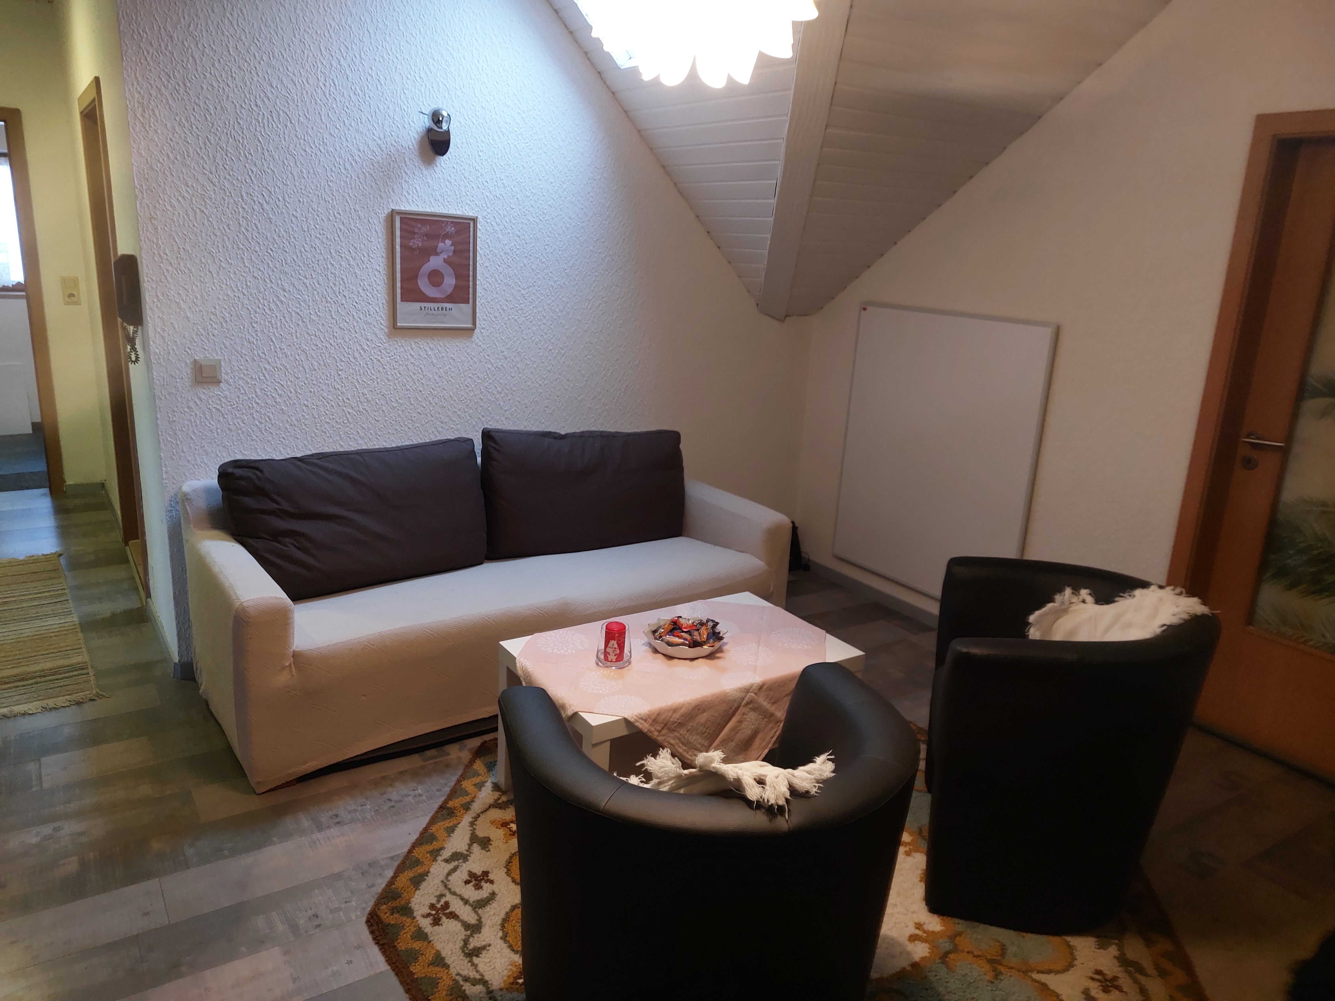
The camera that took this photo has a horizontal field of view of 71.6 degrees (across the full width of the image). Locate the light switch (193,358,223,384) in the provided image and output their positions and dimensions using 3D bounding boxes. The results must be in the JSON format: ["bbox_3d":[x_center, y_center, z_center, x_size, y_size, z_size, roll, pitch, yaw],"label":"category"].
[{"bbox_3d":[-1.536,-0.434,3.095,0.081,0.081,0.022,-7,18,-34],"label":"light switch"}]

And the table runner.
[{"bbox_3d":[0.042,0.550,2.691,0.940,0.280,0.580,-7,18,-33],"label":"table runner"}]

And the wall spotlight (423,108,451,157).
[{"bbox_3d":[-0.807,-1.325,3.330,0.083,0.161,0.100,-6,17,-32],"label":"wall spotlight"}]

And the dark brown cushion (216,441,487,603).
[{"bbox_3d":[-1.070,0.055,3.201,0.850,0.460,0.190,-7,8,-34],"label":"dark brown cushion"}]

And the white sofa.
[{"bbox_3d":[-0.586,0.280,3.417,2.000,0.735,0.865,-7,18,-34],"label":"white sofa"}]

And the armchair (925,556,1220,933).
[{"bbox_3d":[1.021,0.612,2.459,0.640,0.715,0.730,7,15,15],"label":"armchair"}]

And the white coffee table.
[{"bbox_3d":[0.037,0.642,2.715,0.900,0.450,0.550,-7,18,-33],"label":"white coffee table"}]

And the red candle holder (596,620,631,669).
[{"bbox_3d":[-0.145,0.394,2.532,0.097,0.104,0.097,3,15,-1],"label":"red candle holder"}]

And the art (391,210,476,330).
[{"bbox_3d":[-0.864,-0.851,3.449,0.320,0.420,0.020,-7,18,-34],"label":"art"}]

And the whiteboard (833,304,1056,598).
[{"bbox_3d":[1.146,-0.196,4.018,0.020,1.220,1.015,-7,18,-33],"label":"whiteboard"}]

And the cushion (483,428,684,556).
[{"bbox_3d":[-0.342,-0.054,3.695,0.840,0.460,0.190,-7,8,-34],"label":"cushion"}]

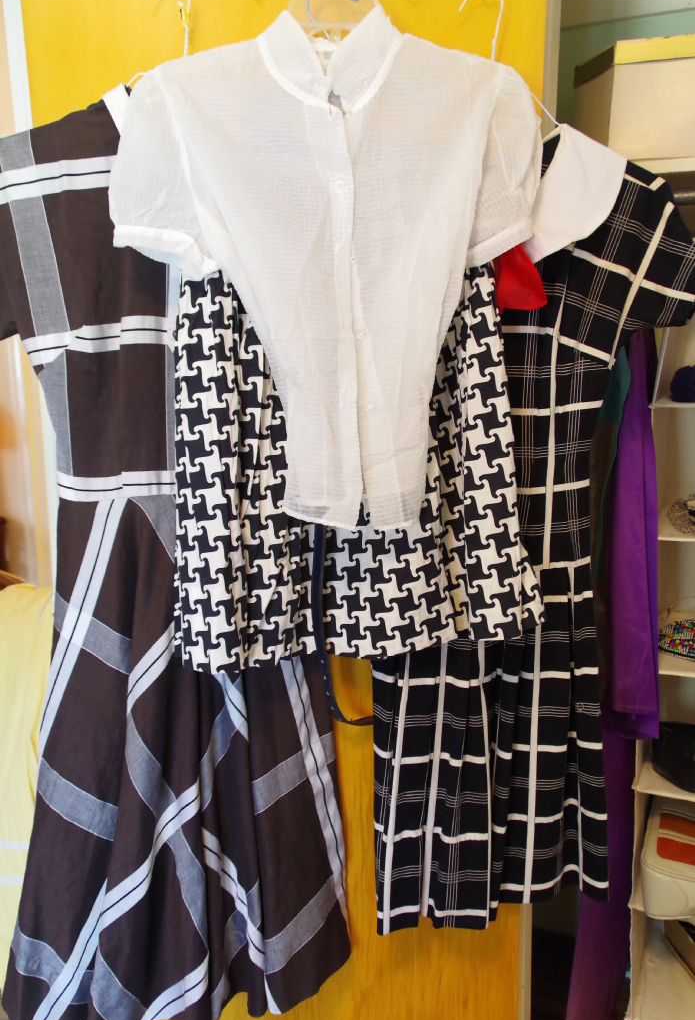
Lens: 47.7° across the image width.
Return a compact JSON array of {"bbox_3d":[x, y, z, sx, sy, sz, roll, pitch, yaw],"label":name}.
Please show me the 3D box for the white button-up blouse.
[{"bbox_3d":[-0.025,-0.265,0.928,0.495,0.585,0.150,-2,11,-2],"label":"white button-up blouse"}]

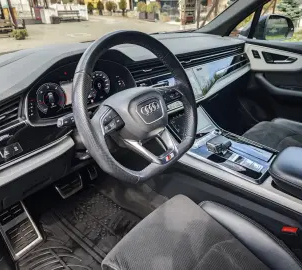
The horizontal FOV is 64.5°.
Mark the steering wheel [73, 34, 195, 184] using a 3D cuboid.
[{"bbox_3d":[-0.027,-0.065,0.612,0.375,0.362,0.100,-26,14,-39],"label":"steering wheel"}]

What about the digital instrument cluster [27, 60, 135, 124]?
[{"bbox_3d":[-0.215,-0.164,0.783,0.380,0.145,0.090,-26,16,-39],"label":"digital instrument cluster"}]

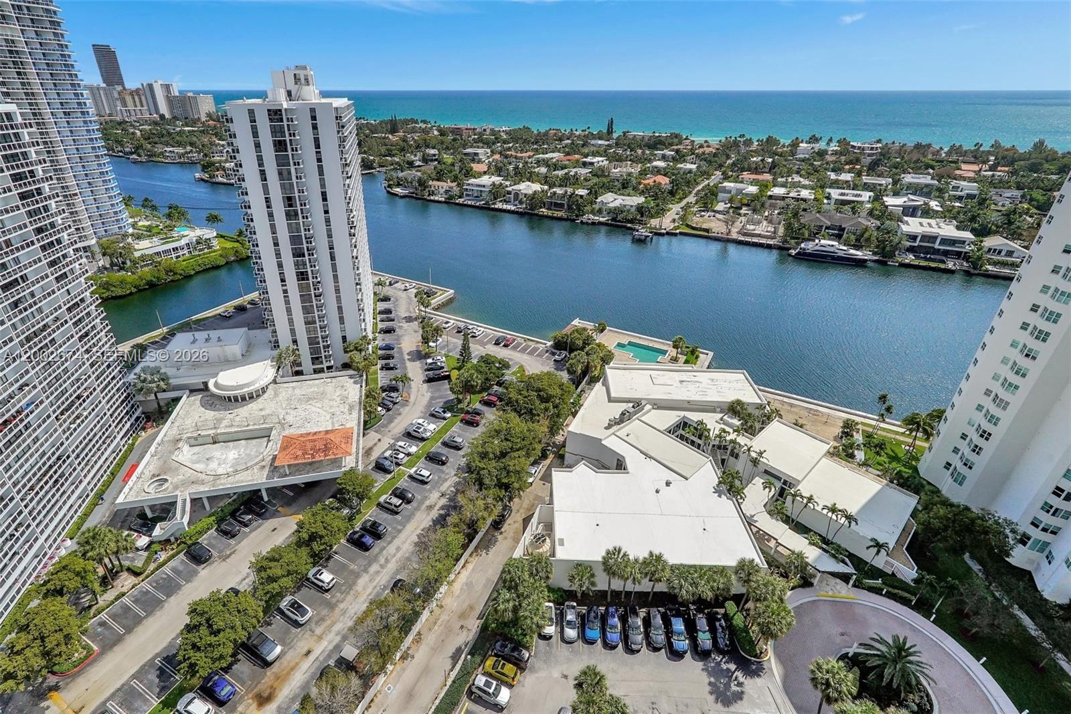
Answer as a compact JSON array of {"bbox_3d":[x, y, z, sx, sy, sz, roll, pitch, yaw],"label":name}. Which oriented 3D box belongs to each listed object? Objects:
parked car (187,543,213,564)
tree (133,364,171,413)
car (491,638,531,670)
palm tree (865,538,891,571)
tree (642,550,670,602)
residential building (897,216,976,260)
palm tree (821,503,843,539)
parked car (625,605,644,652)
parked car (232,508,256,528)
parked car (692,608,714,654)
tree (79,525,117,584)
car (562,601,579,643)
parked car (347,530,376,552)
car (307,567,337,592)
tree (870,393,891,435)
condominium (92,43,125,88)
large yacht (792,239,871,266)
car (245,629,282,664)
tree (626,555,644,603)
[{"bbox_3d":[-54.403,31.521,76.919,4.400,1.500,1.800,15,33,24],"label":"parked car"},{"bbox_3d":[-86.323,7.827,108.435,8.000,11.800,8.000,0,29,0],"label":"tree"},{"bbox_3d":[-3.010,37.490,60.140,4.600,1.570,1.850,14,32,23],"label":"car"},{"bbox_3d":[48.000,28.292,67.587,3.500,6.200,3.500,0,29,0],"label":"palm tree"},{"bbox_3d":[16.019,30.387,64.355,4.000,8.900,4.000,0,29,0],"label":"tree"},{"bbox_3d":[176.442,-54.186,214.275,25.500,8.400,29.000,14,32,23],"label":"residential building"},{"bbox_3d":[44.300,25.079,71.744,3.100,7.700,3.100,0,29,0],"label":"palm tree"},{"bbox_3d":[13.120,35.810,62.880,1.930,1.740,4.850,3,30,5],"label":"parked car"},{"bbox_3d":[-51.102,27.985,83.238,4.600,1.450,1.820,15,33,24],"label":"parked car"},{"bbox_3d":[22.498,37.043,64.079,1.900,1.700,4.650,1,29,3],"label":"parked car"},{"bbox_3d":[-58.300,27.733,64.513,4.400,10.200,4.400,0,29,0],"label":"tree"},{"bbox_3d":[4.670,35.450,63.800,1.830,1.470,4.800,1,30,2],"label":"car"},{"bbox_3d":[-26.807,27.902,73.051,4.750,1.500,1.880,15,33,25],"label":"parked car"},{"bbox_3d":[-31.100,32.270,69.380,4.400,1.570,1.810,15,33,24],"label":"car"},{"bbox_3d":[68.836,11.722,95.777,2.800,10.600,2.800,0,29,0],"label":"tree"},{"bbox_3d":[-983.000,-644.200,1115.000,24.000,149.000,36.000,18,34,28],"label":"condominium"},{"bbox_3d":[127.200,-46.300,205.500,30.400,8.400,6.600,14,32,24],"label":"large yacht"},{"bbox_3d":[-34.600,36.579,60.643,5.100,1.750,1.970,15,33,25],"label":"car"},{"bbox_3d":[13.682,31.478,66.515,2.900,9.000,2.900,0,29,0],"label":"tree"}]

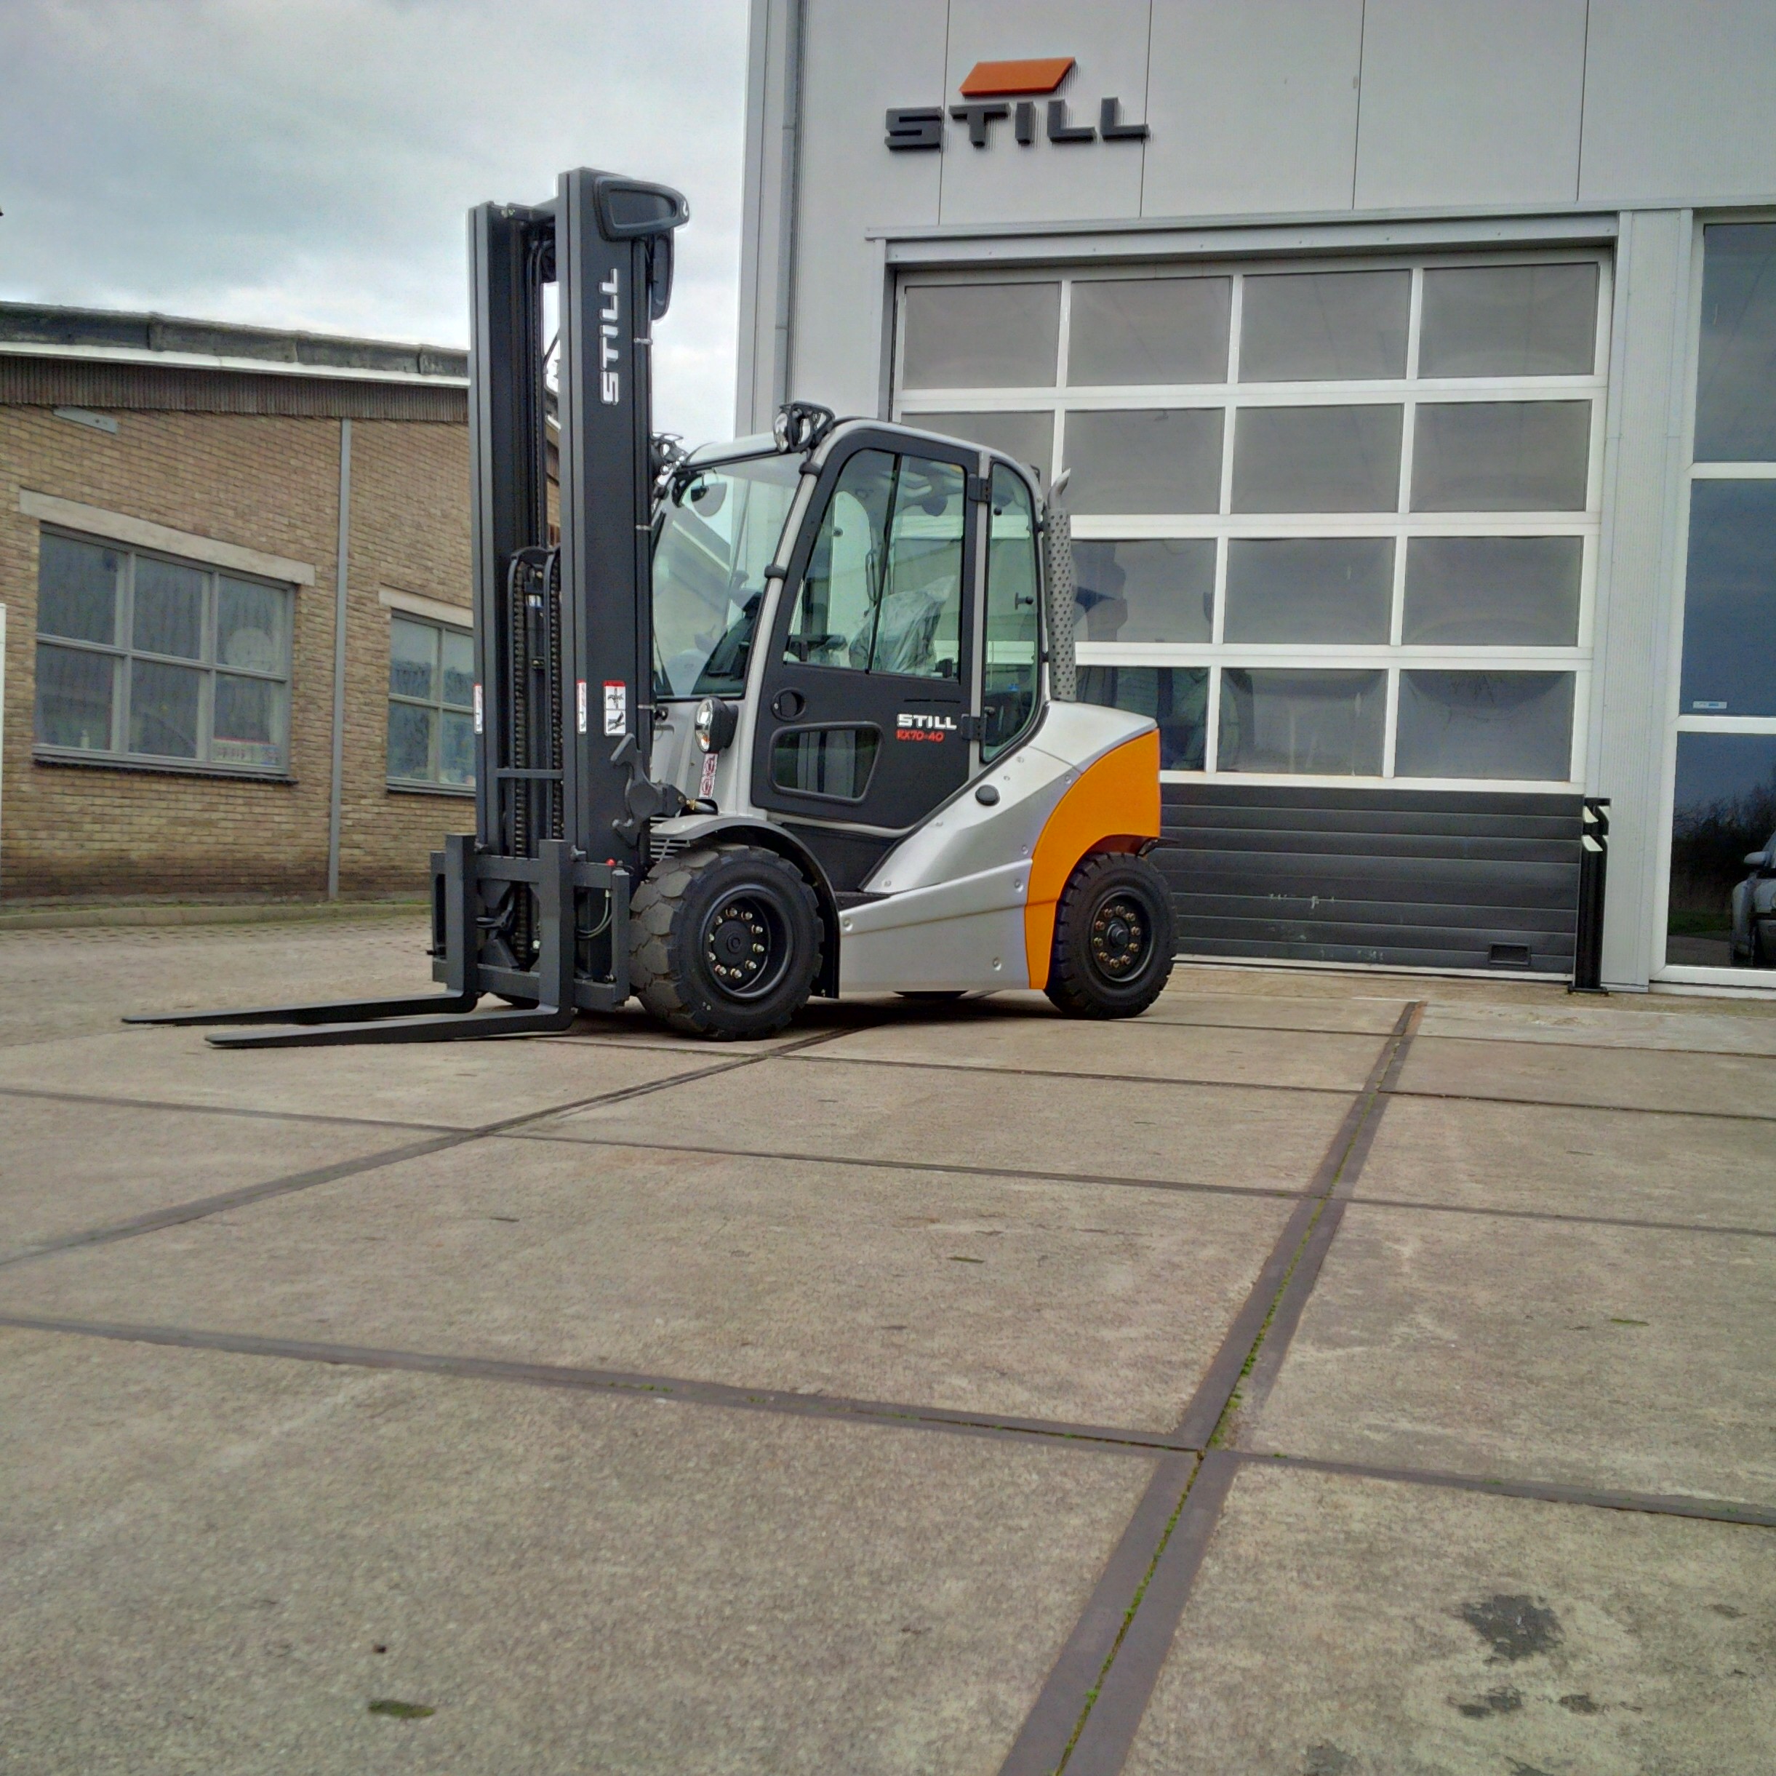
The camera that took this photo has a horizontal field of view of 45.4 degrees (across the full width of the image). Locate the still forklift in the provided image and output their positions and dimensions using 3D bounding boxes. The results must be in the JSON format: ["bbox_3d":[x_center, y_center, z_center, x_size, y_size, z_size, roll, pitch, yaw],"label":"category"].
[{"bbox_3d":[-0.677,-0.978,8.161,4.250,2.980,1.360,1,2,-40],"label":"still forklift"}]

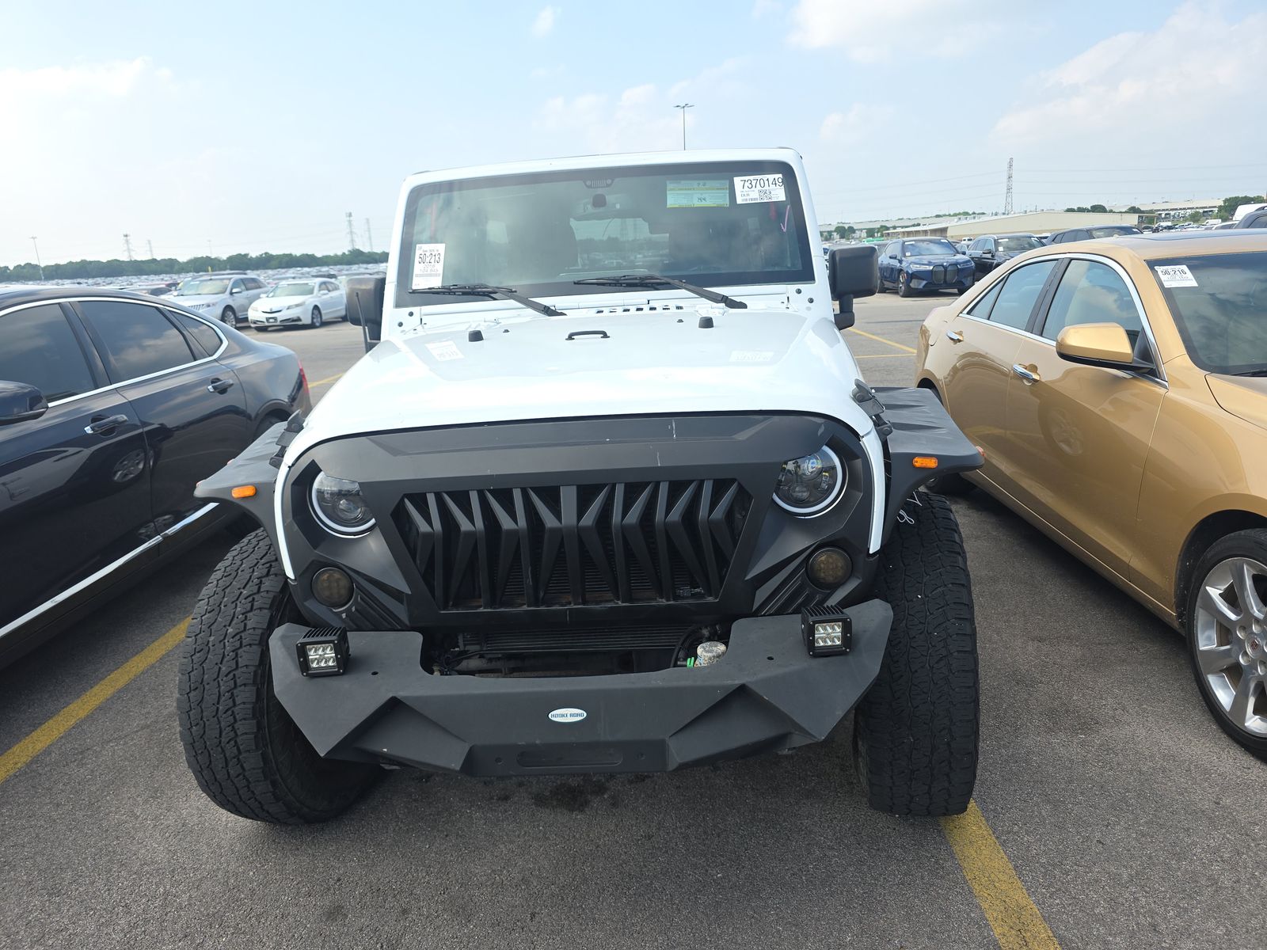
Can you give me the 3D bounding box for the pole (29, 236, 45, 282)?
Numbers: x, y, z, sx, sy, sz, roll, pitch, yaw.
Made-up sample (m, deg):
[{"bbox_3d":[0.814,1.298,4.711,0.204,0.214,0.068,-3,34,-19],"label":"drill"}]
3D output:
[{"bbox_3d":[-147.127,-52.534,208.236,1.700,12.000,0.500,-12,18,-32],"label":"pole"}]

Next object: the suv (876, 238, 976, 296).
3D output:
[{"bbox_3d":[9.208,-6.640,26.651,1.980,1.690,4.930,-2,15,4],"label":"suv"}]

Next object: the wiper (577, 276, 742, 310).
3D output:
[{"bbox_3d":[0.089,-0.619,2.855,0.590,0.105,0.080,-2,-10,2],"label":"wiper"}]

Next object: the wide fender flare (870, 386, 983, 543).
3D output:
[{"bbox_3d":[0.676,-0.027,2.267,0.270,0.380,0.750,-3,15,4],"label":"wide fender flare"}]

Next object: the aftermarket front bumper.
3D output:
[{"bbox_3d":[-0.126,0.430,1.749,1.330,0.225,0.360,-3,15,4],"label":"aftermarket front bumper"}]

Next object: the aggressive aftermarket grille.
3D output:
[{"bbox_3d":[-0.121,0.143,1.705,0.720,0.270,0.090,-2,15,2],"label":"aggressive aftermarket grille"}]

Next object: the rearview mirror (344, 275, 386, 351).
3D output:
[{"bbox_3d":[-0.962,-0.573,3.126,0.210,0.300,0.140,-3,15,4],"label":"rearview mirror"}]

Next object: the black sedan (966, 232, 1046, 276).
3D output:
[{"bbox_3d":[11.896,-6.716,26.404,1.920,1.660,4.750,-2,14,4],"label":"black sedan"}]

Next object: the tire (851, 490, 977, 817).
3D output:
[{"bbox_3d":[0.729,0.468,2.260,0.250,0.810,0.815,0,15,10],"label":"tire"}]

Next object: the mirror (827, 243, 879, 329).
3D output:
[{"bbox_3d":[0.801,-0.684,3.070,0.180,0.285,0.150,-2,15,2],"label":"mirror"}]

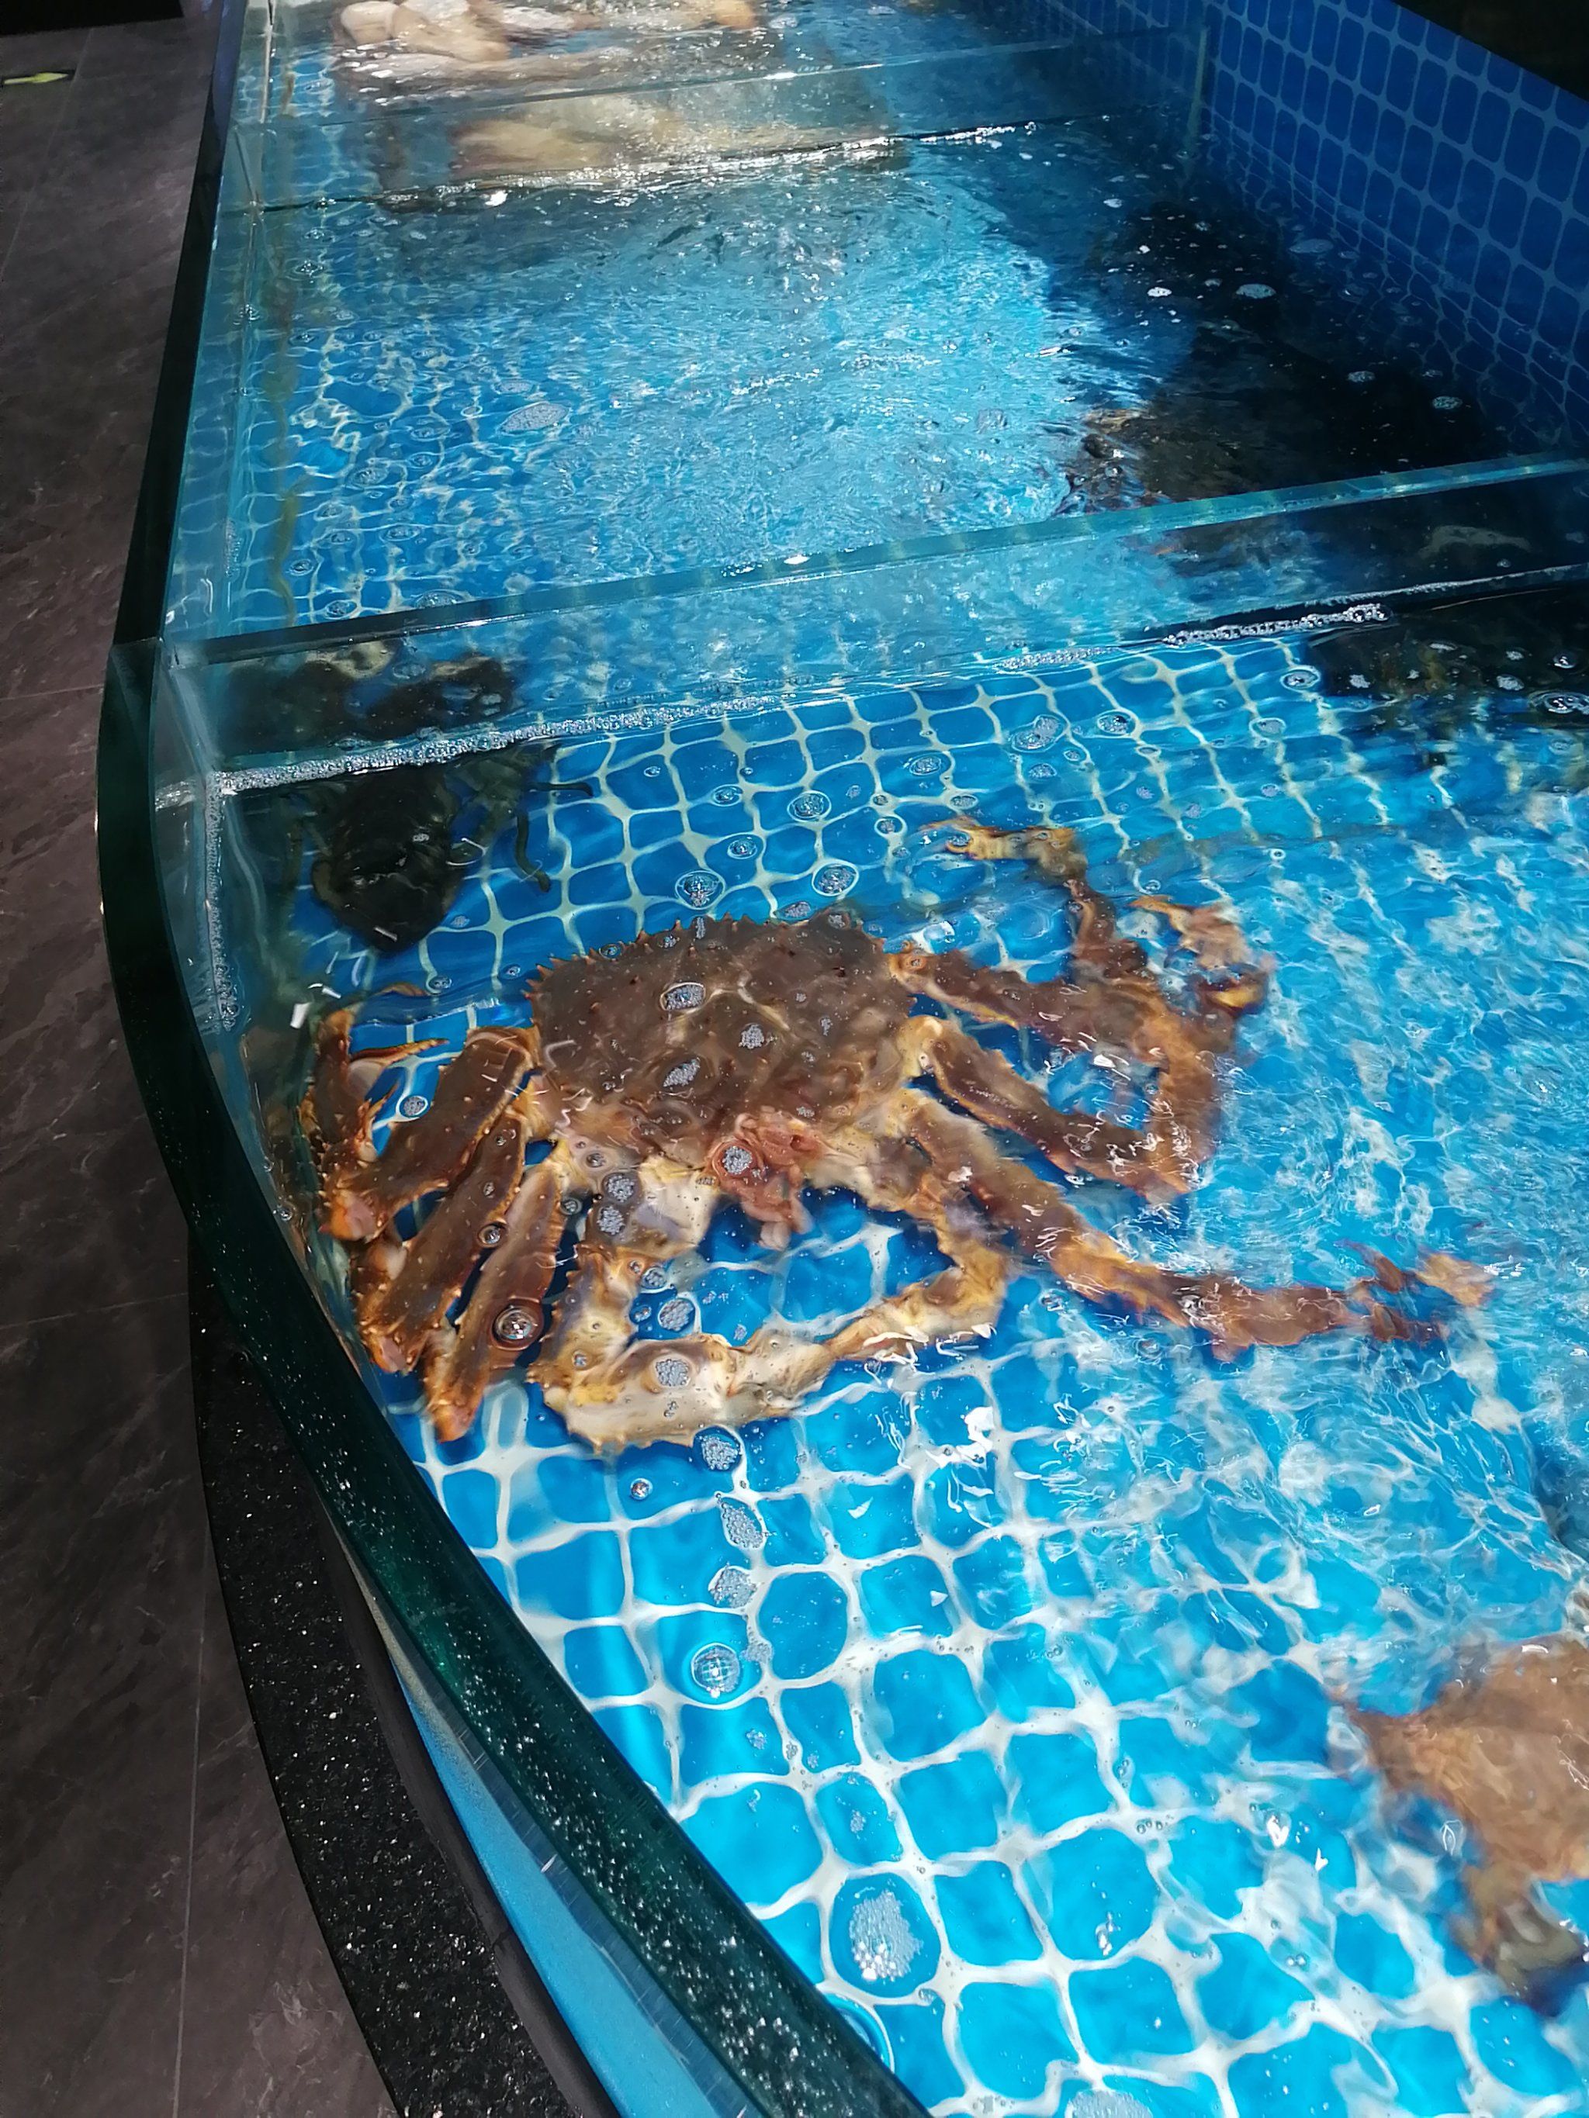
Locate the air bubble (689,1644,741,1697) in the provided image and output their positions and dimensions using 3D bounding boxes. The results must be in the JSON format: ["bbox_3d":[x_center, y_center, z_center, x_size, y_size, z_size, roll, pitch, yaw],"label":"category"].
[{"bbox_3d":[-0.027,0.207,0.560,0.018,0.011,0.018,-3,45,0],"label":"air bubble"}]

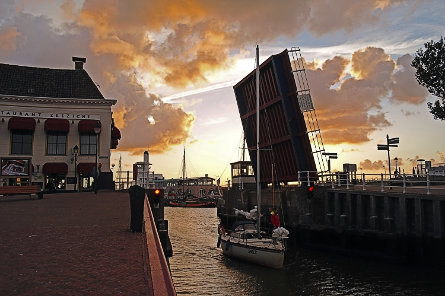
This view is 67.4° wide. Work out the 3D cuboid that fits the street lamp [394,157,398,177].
[{"bbox_3d":[28.752,3.426,55.147,0.550,3.715,0.550,0,-5,0],"label":"street lamp"}]

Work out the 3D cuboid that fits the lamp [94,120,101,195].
[{"bbox_3d":[-8.737,0.647,23.198,0.450,5.025,0.450,0,-5,0],"label":"lamp"}]

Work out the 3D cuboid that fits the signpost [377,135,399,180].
[{"bbox_3d":[11.647,0.962,23.452,1.500,3.845,0.700,-1,-5,6],"label":"signpost"}]

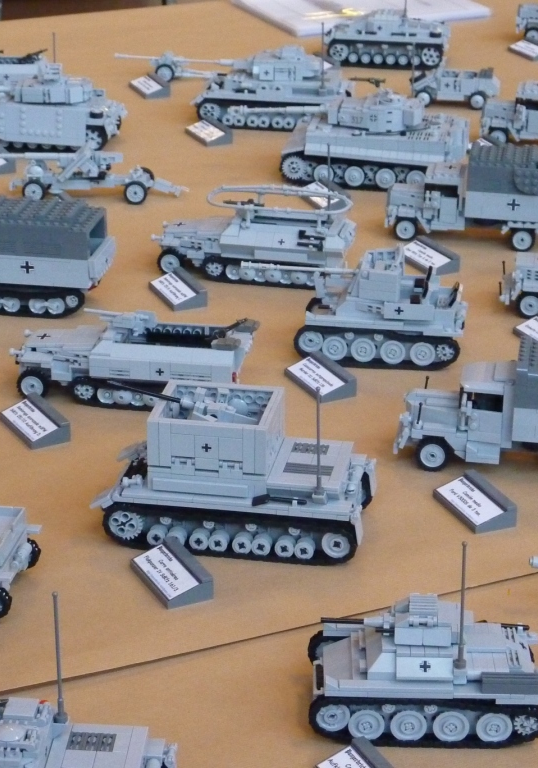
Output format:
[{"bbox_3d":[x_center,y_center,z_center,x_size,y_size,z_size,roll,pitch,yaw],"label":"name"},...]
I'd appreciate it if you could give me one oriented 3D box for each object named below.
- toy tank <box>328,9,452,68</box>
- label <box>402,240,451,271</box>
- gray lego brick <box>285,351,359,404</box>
[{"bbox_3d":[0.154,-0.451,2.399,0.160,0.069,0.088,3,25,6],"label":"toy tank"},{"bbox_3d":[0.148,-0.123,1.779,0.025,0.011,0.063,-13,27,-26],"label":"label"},{"bbox_3d":[0.041,-0.006,1.518,0.032,0.016,0.064,-12,26,-25],"label":"gray lego brick"}]

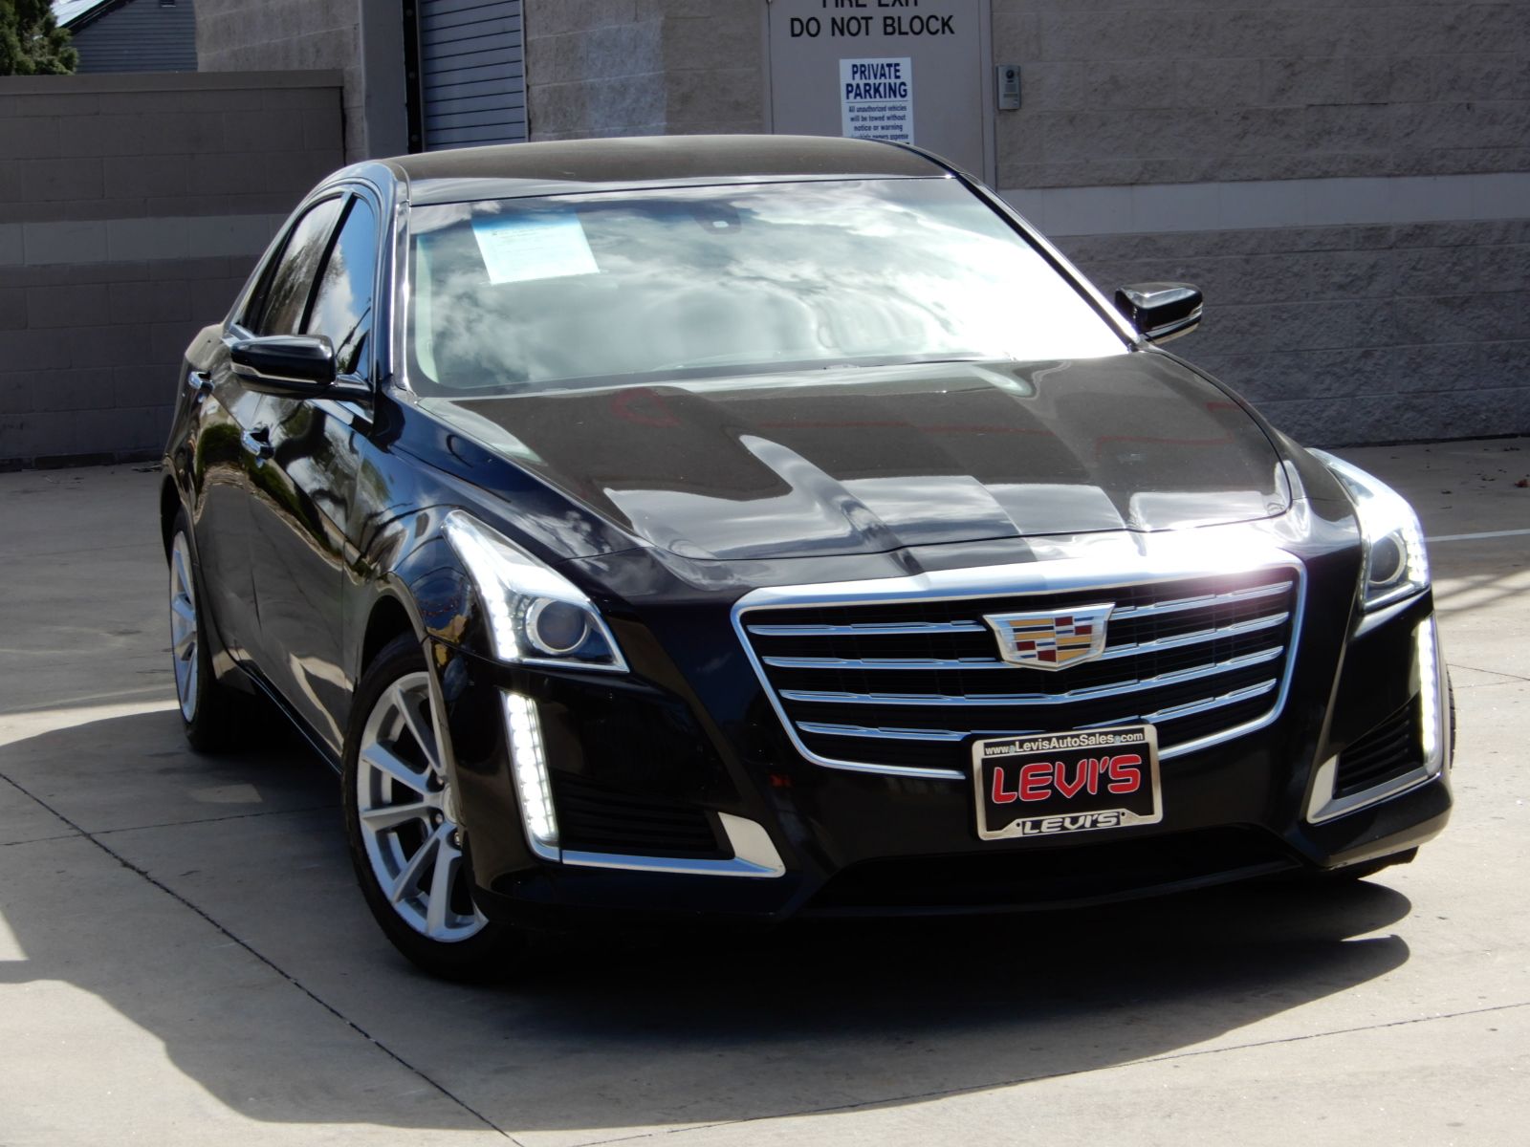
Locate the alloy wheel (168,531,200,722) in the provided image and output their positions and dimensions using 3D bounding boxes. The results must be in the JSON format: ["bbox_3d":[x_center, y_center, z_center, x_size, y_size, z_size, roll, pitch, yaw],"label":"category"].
[{"bbox_3d":[-1.355,0.120,9.356,0.200,0.485,0.485,-4,7,-16],"label":"alloy wheel"}]

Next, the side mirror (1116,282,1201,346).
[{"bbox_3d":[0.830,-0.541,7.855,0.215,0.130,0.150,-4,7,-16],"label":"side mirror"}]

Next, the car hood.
[{"bbox_3d":[0.231,-0.231,6.679,1.480,0.220,1.300,-4,15,-16],"label":"car hood"}]

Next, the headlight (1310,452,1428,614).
[{"bbox_3d":[1.027,-0.081,6.640,0.200,0.250,0.550,-4,7,-16],"label":"headlight"}]

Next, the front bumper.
[{"bbox_3d":[0.401,0.248,6.224,1.800,0.600,0.560,-4,7,-16],"label":"front bumper"}]

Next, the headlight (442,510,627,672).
[{"bbox_3d":[-0.389,0.029,6.226,0.200,0.250,0.550,-4,7,-16],"label":"headlight"}]

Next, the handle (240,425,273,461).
[{"bbox_3d":[-1.063,-0.276,7.860,0.065,0.055,0.220,-4,7,-16],"label":"handle"}]

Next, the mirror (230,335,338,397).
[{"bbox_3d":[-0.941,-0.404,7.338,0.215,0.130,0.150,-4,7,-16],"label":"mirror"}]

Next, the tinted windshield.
[{"bbox_3d":[-0.028,-0.577,7.472,1.430,0.150,0.880,-4,34,-16],"label":"tinted windshield"}]

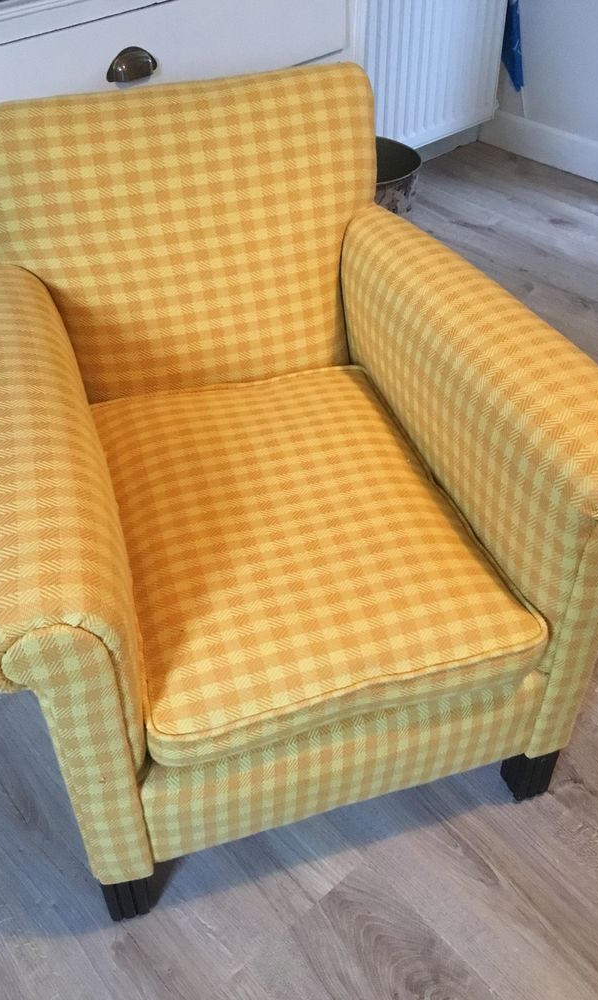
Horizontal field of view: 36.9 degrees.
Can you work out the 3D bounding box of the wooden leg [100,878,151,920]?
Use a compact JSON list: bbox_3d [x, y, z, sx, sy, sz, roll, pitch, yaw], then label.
[{"bbox_3d":[-0.216,0.468,1.116,0.053,0.118,0.053,-12,43,-11],"label":"wooden leg"}]

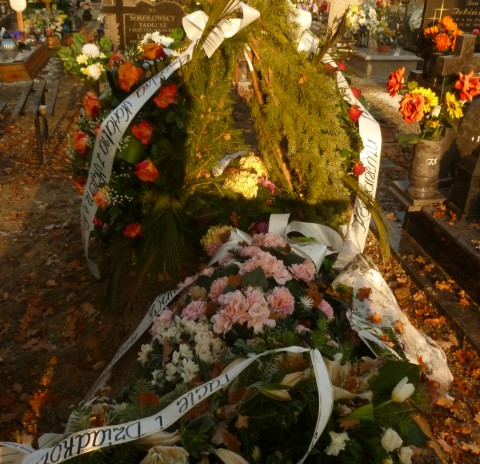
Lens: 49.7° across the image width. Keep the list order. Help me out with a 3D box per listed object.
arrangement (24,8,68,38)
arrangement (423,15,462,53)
[{"bbox_3d":[-2.818,-3.021,7.500,0.600,0.400,0.450,0,27,0],"label":"arrangement"},{"bbox_3d":[1.643,-1.610,4.200,0.290,0.280,0.250,0,27,0],"label":"arrangement"}]

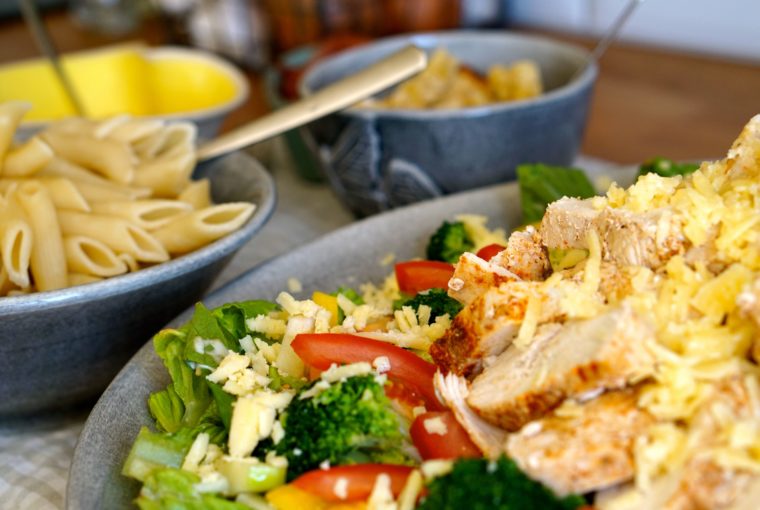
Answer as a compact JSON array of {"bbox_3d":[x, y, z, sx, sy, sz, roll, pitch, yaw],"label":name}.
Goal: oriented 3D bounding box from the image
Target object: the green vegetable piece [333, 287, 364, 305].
[{"bbox_3d":[-0.011,0.015,0.568,0.018,0.010,0.015,-3,23,0],"label":"green vegetable piece"}]

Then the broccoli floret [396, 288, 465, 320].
[{"bbox_3d":[0.018,0.018,0.550,0.029,0.020,0.026,-3,23,0],"label":"broccoli floret"}]

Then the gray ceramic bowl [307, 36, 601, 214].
[{"bbox_3d":[0.031,-0.054,0.723,0.133,0.061,0.133,-2,23,1],"label":"gray ceramic bowl"}]

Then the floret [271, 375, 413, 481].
[{"bbox_3d":[-0.010,0.050,0.460,0.040,0.030,0.036,-3,23,0],"label":"floret"}]

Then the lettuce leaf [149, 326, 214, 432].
[{"bbox_3d":[-0.061,0.039,0.488,0.021,0.028,0.022,-3,23,0],"label":"lettuce leaf"}]

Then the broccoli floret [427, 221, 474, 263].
[{"bbox_3d":[0.027,-0.004,0.598,0.023,0.021,0.023,-3,23,0],"label":"broccoli floret"}]

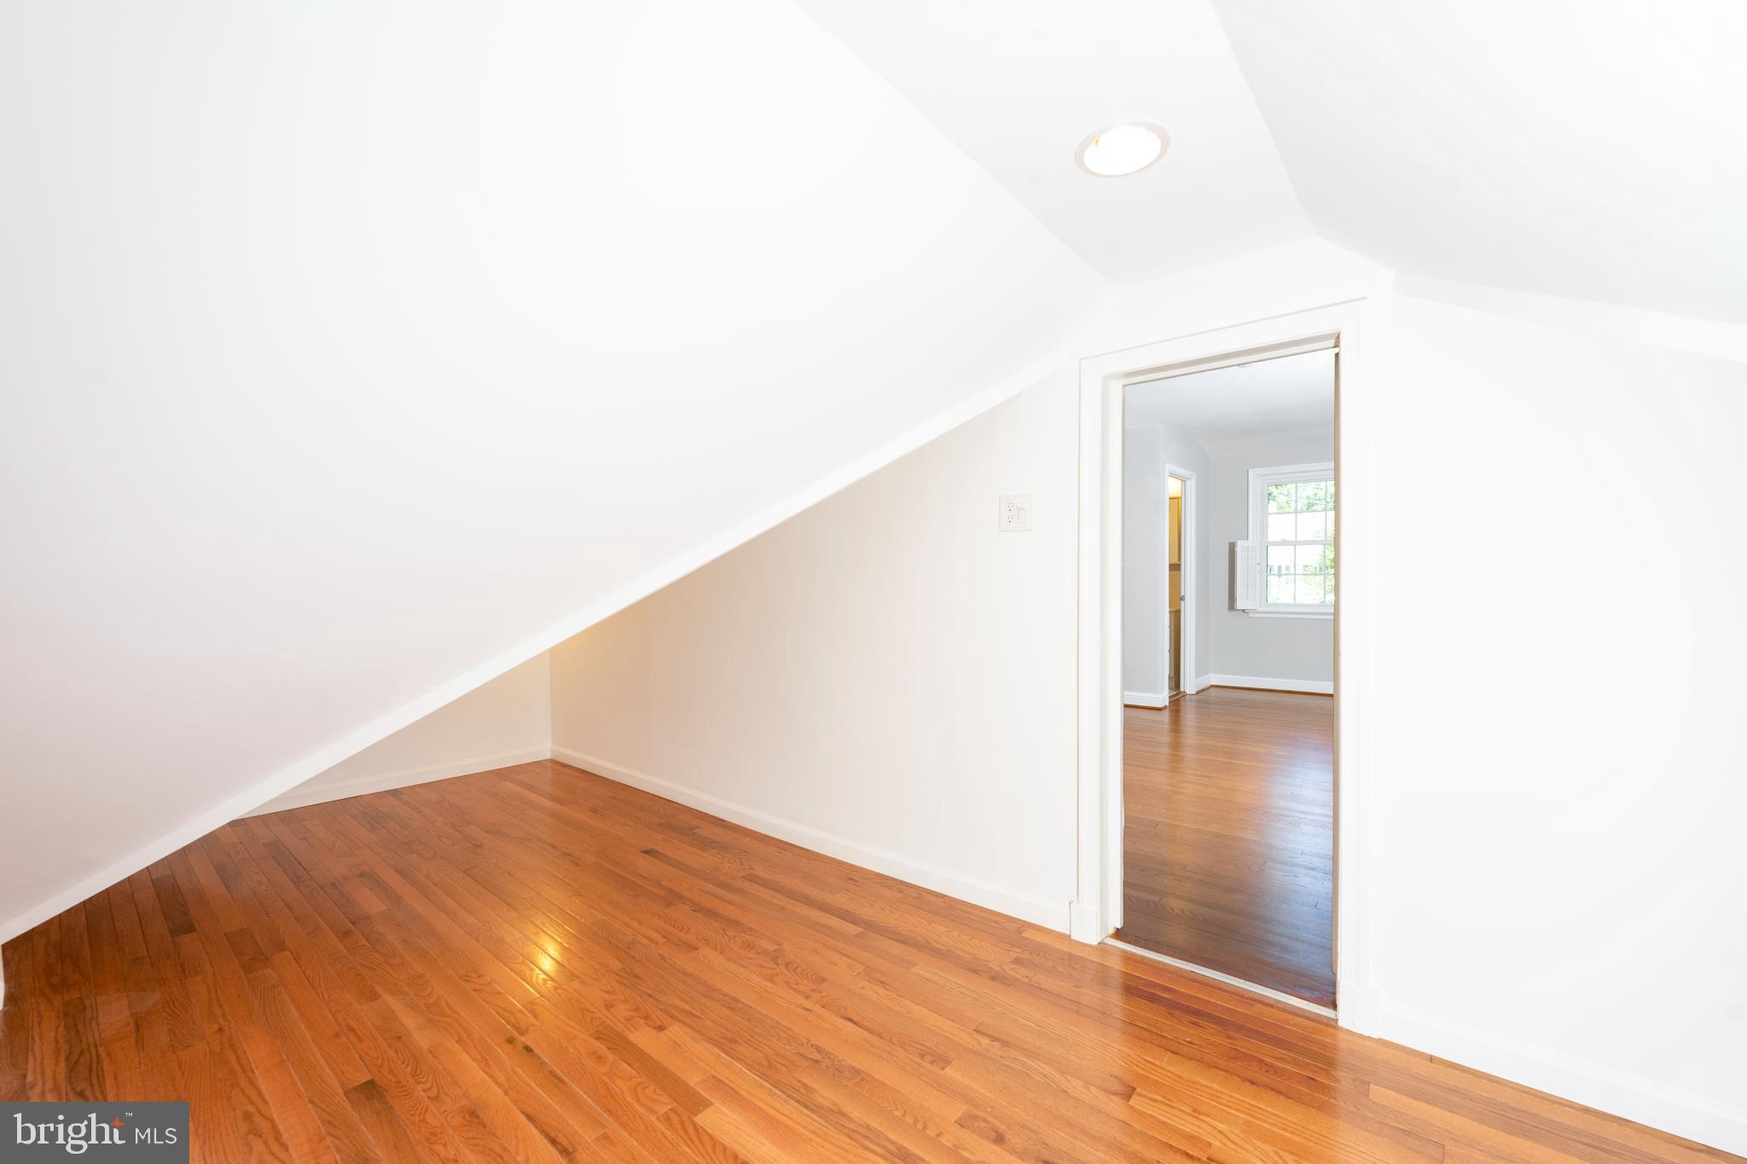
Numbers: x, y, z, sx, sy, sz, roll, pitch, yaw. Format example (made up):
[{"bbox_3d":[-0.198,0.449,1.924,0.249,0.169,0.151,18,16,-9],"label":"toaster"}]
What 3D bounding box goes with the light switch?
[{"bbox_3d":[0.491,-0.237,2.343,0.125,0.125,0.012,0,0,39],"label":"light switch"}]

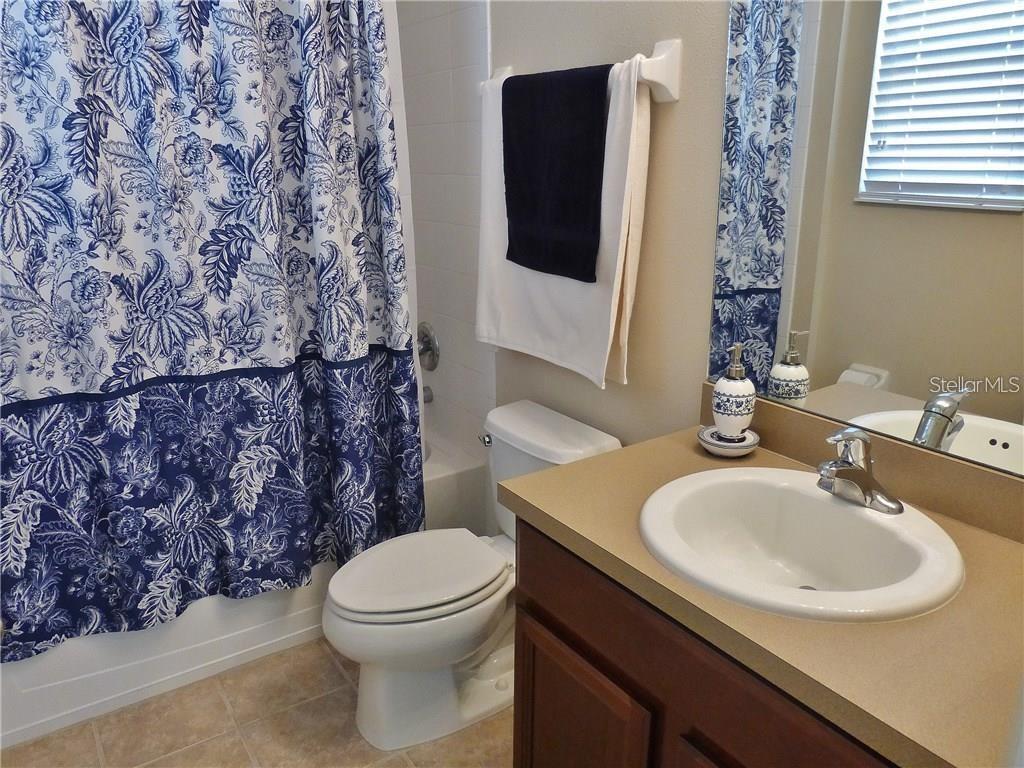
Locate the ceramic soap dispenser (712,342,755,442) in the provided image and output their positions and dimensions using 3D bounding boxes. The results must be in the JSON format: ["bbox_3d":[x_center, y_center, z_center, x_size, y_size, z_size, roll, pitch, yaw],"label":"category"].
[{"bbox_3d":[0.439,0.021,1.464,0.085,0.208,0.085,-14,21,-40],"label":"ceramic soap dispenser"}]

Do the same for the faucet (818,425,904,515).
[{"bbox_3d":[0.546,0.135,1.209,0.157,0.137,0.156,-11,19,-32],"label":"faucet"}]

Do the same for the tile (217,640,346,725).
[{"bbox_3d":[-0.640,0.834,2.073,0.305,0.010,0.227,-11,19,-32],"label":"tile"}]

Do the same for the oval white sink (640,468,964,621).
[{"bbox_3d":[0.438,0.302,1.181,0.475,0.175,0.488,-11,19,-32],"label":"oval white sink"}]

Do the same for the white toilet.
[{"bbox_3d":[-0.130,0.500,1.928,0.757,0.707,0.410,-11,19,-32],"label":"white toilet"}]

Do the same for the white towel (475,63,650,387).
[{"bbox_3d":[0.090,-0.409,1.873,0.110,0.727,0.618,-11,19,-32],"label":"white towel"}]

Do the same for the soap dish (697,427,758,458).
[{"bbox_3d":[0.436,0.118,1.505,0.133,0.030,0.125,0,16,0],"label":"soap dish"}]

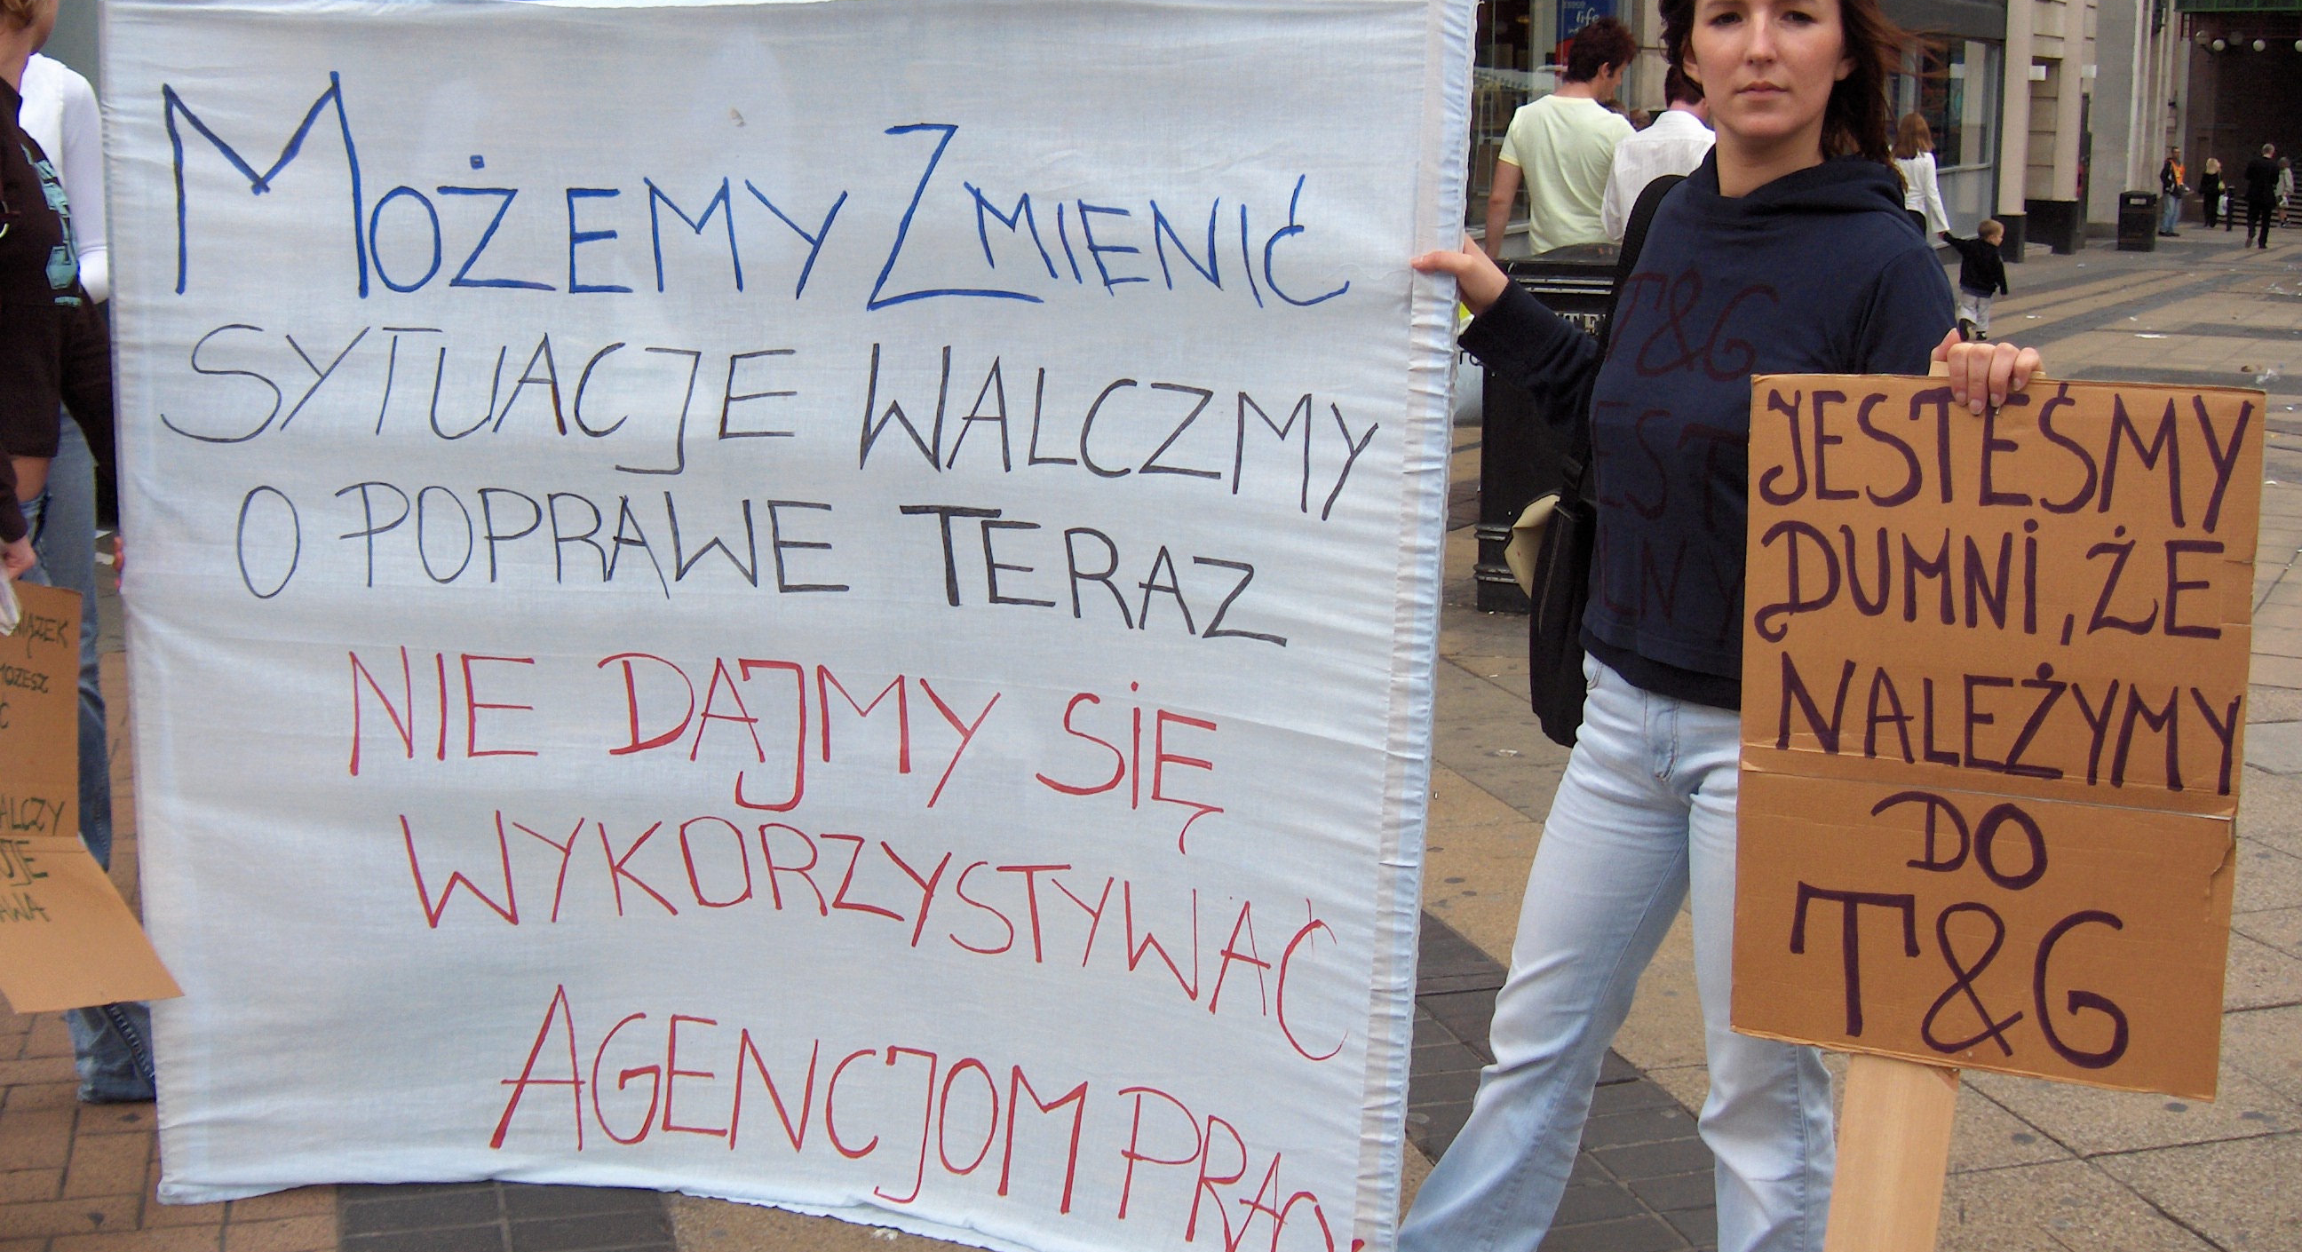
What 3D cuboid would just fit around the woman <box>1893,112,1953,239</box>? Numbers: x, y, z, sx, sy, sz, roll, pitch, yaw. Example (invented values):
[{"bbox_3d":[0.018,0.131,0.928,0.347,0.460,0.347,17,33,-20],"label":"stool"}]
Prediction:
[{"bbox_3d":[5.555,-2.896,18.900,0.500,1.650,0.360,6,13,27],"label":"woman"}]

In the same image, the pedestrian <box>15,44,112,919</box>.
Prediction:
[{"bbox_3d":[-1.538,-0.112,3.420,0.470,1.690,0.320,7,13,30],"label":"pedestrian"}]

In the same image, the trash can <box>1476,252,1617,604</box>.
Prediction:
[{"bbox_3d":[1.277,-0.574,7.450,0.530,1.040,0.530,5,13,24],"label":"trash can"}]

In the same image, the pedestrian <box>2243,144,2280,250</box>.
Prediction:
[{"bbox_3d":[18.795,-7.282,44.000,0.560,1.770,0.420,5,12,20],"label":"pedestrian"}]

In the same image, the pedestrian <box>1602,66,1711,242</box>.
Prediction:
[{"bbox_3d":[1.733,-1.048,8.500,0.500,1.740,0.360,5,13,24],"label":"pedestrian"}]

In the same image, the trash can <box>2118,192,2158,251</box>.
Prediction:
[{"bbox_3d":[16.329,-6.692,43.000,0.600,0.980,0.580,5,12,22],"label":"trash can"}]

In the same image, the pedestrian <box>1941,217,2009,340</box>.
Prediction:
[{"bbox_3d":[6.070,-2.563,19.100,0.420,0.880,0.300,9,14,36],"label":"pedestrian"}]

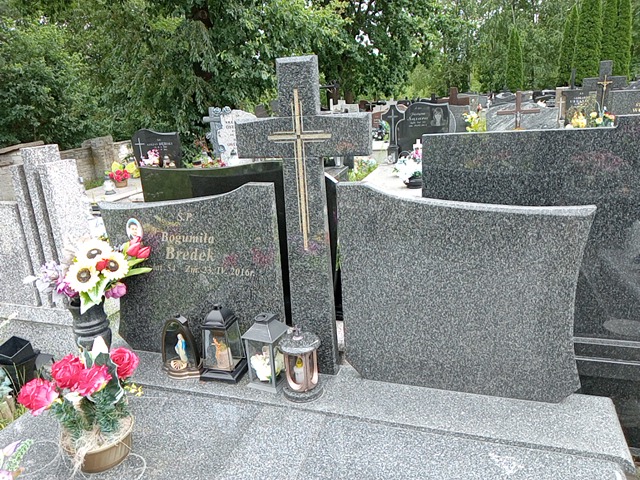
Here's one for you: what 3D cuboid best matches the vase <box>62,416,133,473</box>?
[{"bbox_3d":[-0.694,0.651,1.644,0.210,0.089,0.210,2,17,19],"label":"vase"}]

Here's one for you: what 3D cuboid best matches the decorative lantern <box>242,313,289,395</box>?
[{"bbox_3d":[-0.200,0.408,1.939,0.134,0.277,0.131,4,18,26],"label":"decorative lantern"}]

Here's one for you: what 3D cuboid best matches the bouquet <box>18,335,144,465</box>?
[{"bbox_3d":[-0.712,0.525,1.617,0.304,0.278,0.263,-4,16,0],"label":"bouquet"}]

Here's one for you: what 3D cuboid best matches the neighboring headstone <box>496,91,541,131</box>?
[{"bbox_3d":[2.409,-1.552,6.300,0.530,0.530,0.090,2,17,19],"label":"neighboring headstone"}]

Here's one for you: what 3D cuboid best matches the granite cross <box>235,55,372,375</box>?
[{"bbox_3d":[-0.035,-0.049,1.888,0.485,1.161,0.078,2,17,19],"label":"granite cross"}]

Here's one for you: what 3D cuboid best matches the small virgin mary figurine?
[{"bbox_3d":[-0.531,0.413,2.050,0.149,0.246,0.105,2,17,19],"label":"small virgin mary figurine"}]

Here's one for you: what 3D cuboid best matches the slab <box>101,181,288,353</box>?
[{"bbox_3d":[-0.510,0.127,2.122,0.814,0.752,0.080,2,17,19],"label":"slab"}]

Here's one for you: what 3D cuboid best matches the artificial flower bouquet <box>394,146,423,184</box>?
[{"bbox_3d":[0.962,-0.770,5.500,0.360,0.370,0.340,2,17,19],"label":"artificial flower bouquet"}]

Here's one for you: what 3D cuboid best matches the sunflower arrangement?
[{"bbox_3d":[-0.873,0.130,1.972,0.409,0.252,0.263,-4,16,0],"label":"sunflower arrangement"}]

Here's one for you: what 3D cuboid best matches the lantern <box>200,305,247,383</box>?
[{"bbox_3d":[-0.383,0.390,2.009,0.155,0.294,0.121,2,17,19],"label":"lantern"}]

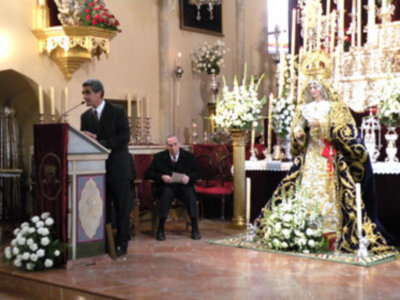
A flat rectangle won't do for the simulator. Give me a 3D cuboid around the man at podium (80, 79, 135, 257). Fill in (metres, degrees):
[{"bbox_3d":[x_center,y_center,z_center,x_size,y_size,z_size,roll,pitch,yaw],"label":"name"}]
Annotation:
[{"bbox_3d":[-0.910,0.155,6.420,0.520,1.730,0.540,0,0,-39],"label":"man at podium"}]

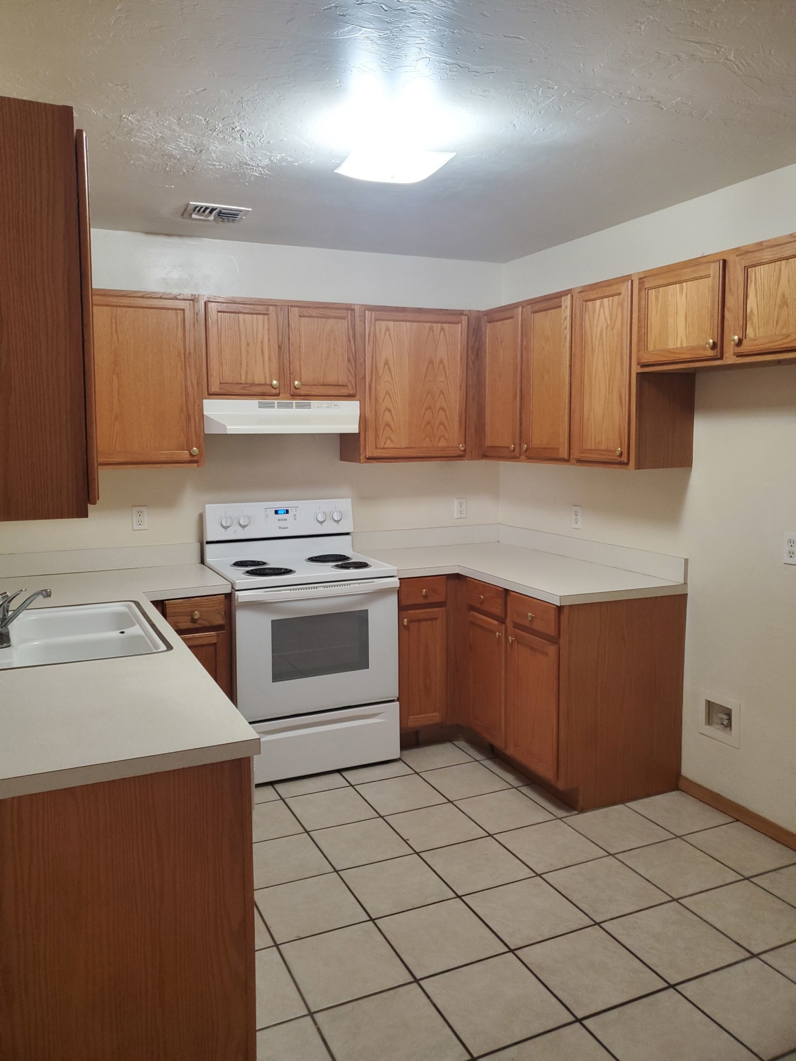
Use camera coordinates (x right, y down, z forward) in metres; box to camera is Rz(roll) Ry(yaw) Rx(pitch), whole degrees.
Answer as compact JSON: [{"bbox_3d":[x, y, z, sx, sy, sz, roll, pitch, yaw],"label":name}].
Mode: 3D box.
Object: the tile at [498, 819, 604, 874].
[{"bbox_3d":[0.566,1.175,2.963,0.304,0.012,0.304,-3,7,-25],"label":"tile"}]

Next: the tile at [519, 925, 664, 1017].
[{"bbox_3d":[0.546,1.260,2.280,0.304,0.010,0.304,-3,8,-25],"label":"tile"}]

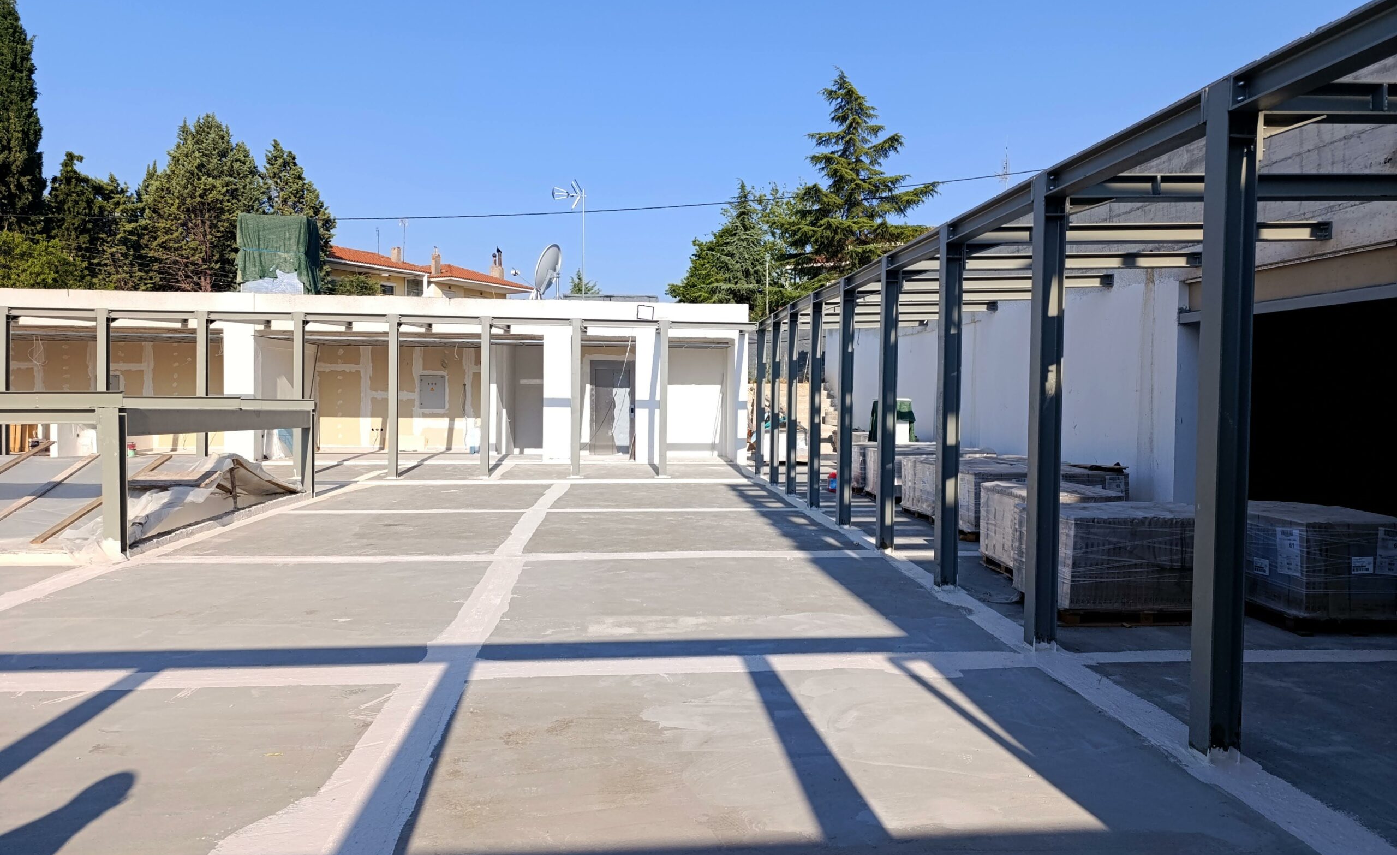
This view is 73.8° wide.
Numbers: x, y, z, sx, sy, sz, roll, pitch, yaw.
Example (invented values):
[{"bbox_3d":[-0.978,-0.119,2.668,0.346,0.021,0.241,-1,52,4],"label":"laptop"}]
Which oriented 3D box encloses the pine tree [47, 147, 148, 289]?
[{"bbox_3d":[-20.071,-5.369,31.000,3.200,7.720,3.200,0,2,-4],"label":"pine tree"}]

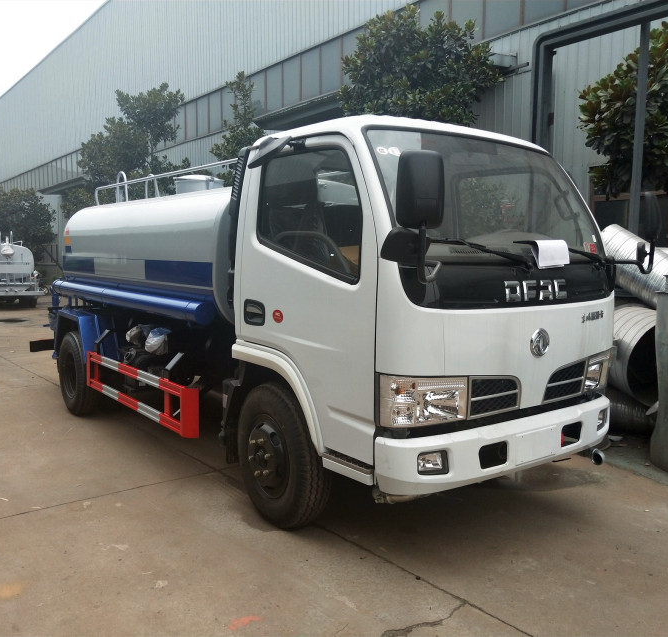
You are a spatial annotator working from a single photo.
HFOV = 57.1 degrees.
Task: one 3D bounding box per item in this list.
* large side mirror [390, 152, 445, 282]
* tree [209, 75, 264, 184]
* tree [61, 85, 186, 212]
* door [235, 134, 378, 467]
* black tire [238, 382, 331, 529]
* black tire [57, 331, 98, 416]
[{"bbox_3d":[0.325,-0.398,2.420,0.200,0.510,0.130,0,5,-24],"label":"large side mirror"},{"bbox_3d":[-2.083,-2.372,12.882,1.500,5.460,1.500,-2,6,-38],"label":"tree"},{"bbox_3d":[-5.861,-3.385,17.631,3.300,6.500,3.300,-2,6,-38],"label":"tree"},{"bbox_3d":[-0.115,-0.136,2.998,0.170,1.480,1.140,-2,6,-38],"label":"door"},{"bbox_3d":[-0.289,0.765,3.447,0.210,0.780,0.780,-1,5,-35],"label":"black tire"},{"bbox_3d":[-2.415,0.511,5.842,0.210,0.780,0.780,-2,6,-38],"label":"black tire"}]

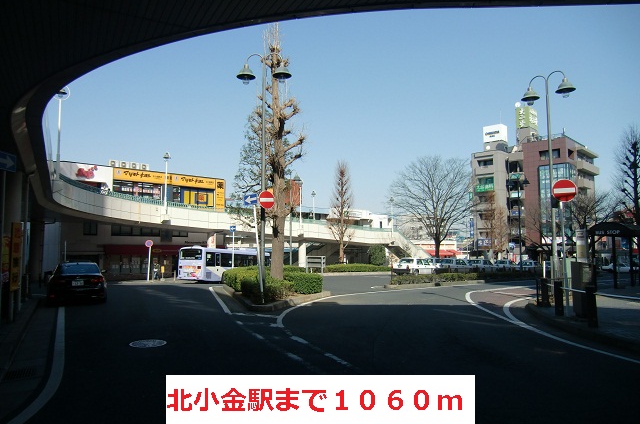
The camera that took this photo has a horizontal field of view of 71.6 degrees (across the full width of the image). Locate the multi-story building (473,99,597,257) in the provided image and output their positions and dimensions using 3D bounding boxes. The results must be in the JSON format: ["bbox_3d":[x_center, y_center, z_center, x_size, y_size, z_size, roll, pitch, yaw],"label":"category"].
[{"bbox_3d":[38.700,-4.600,80.500,16.000,26.800,18.000,-4,-6,44],"label":"multi-story building"}]

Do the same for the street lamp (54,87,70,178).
[{"bbox_3d":[-14.248,-4.219,24.361,0.800,5.700,0.650,2,-6,-26],"label":"street lamp"}]

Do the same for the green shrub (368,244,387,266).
[{"bbox_3d":[5.832,4.513,45.000,1.800,2.400,1.800,0,-4,0],"label":"green shrub"}]

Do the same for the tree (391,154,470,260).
[{"bbox_3d":[12.339,-0.113,50.000,8.800,12.500,8.800,0,-4,0],"label":"tree"}]

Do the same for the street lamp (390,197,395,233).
[{"bbox_3d":[9.638,0.654,59.228,0.700,5.630,0.650,-1,-6,8],"label":"street lamp"}]

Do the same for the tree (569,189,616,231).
[{"bbox_3d":[24.492,1.577,40.025,4.800,7.650,4.600,0,-6,0],"label":"tree"}]

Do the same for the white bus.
[{"bbox_3d":[-8.150,4.750,40.300,2.450,3.000,10.300,-2,-5,22],"label":"white bus"}]

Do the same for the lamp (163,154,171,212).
[{"bbox_3d":[-13.830,-2.589,39.976,0.750,5.740,0.650,1,-6,-17],"label":"lamp"}]

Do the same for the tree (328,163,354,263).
[{"bbox_3d":[1.988,0.213,42.000,2.600,10.100,2.600,0,-4,0],"label":"tree"}]

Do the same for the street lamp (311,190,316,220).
[{"bbox_3d":[-0.732,-0.507,50.000,0.600,3.900,0.600,0,-4,0],"label":"street lamp"}]

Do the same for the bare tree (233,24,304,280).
[{"bbox_3d":[-1.967,-2.344,17.628,2.800,11.150,2.700,0,-6,0],"label":"bare tree"}]

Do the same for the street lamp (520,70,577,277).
[{"bbox_3d":[8.710,-1.153,16.694,0.660,8.460,1.900,3,-7,-34],"label":"street lamp"}]

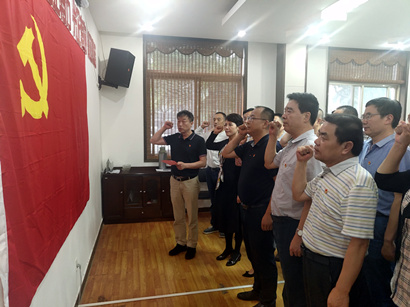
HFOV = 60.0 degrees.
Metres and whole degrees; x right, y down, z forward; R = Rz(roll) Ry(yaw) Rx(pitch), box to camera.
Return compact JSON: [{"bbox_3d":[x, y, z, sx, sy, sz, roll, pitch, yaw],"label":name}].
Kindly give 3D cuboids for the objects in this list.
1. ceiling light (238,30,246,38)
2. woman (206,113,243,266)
[{"bbox_3d":[0.563,-1.788,5.335,0.120,0.060,0.120,-1,5,-11],"label":"ceiling light"},{"bbox_3d":[0.256,0.378,3.963,0.420,1.630,0.500,-3,5,-35],"label":"woman"}]

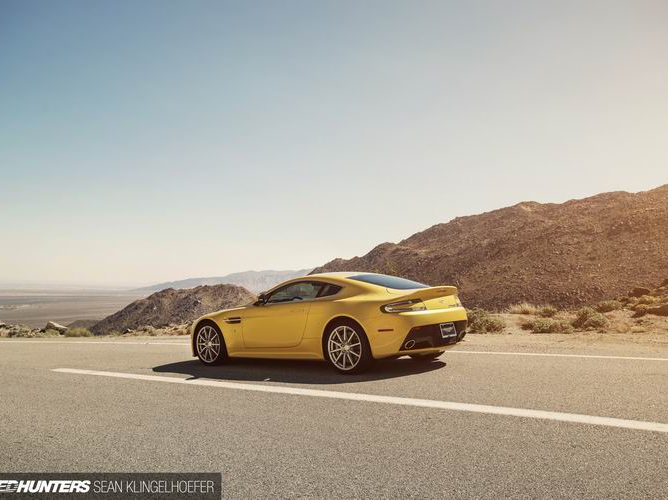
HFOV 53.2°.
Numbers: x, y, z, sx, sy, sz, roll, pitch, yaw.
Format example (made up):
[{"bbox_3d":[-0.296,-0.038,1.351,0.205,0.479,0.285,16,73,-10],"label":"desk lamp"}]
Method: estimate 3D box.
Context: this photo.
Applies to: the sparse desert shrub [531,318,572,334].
[{"bbox_3d":[4.167,1.466,12.772,0.839,0.292,0.620,-3,-3,18],"label":"sparse desert shrub"}]

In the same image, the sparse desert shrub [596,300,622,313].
[{"bbox_3d":[7.103,1.462,17.248,0.670,0.297,0.597,-3,-3,22],"label":"sparse desert shrub"}]

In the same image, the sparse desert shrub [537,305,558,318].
[{"bbox_3d":[5.441,1.567,16.989,0.508,0.342,0.504,-3,-3,18],"label":"sparse desert shrub"}]

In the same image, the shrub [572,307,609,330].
[{"bbox_3d":[5.103,1.363,13.262,0.752,0.454,0.667,-3,-3,21],"label":"shrub"}]

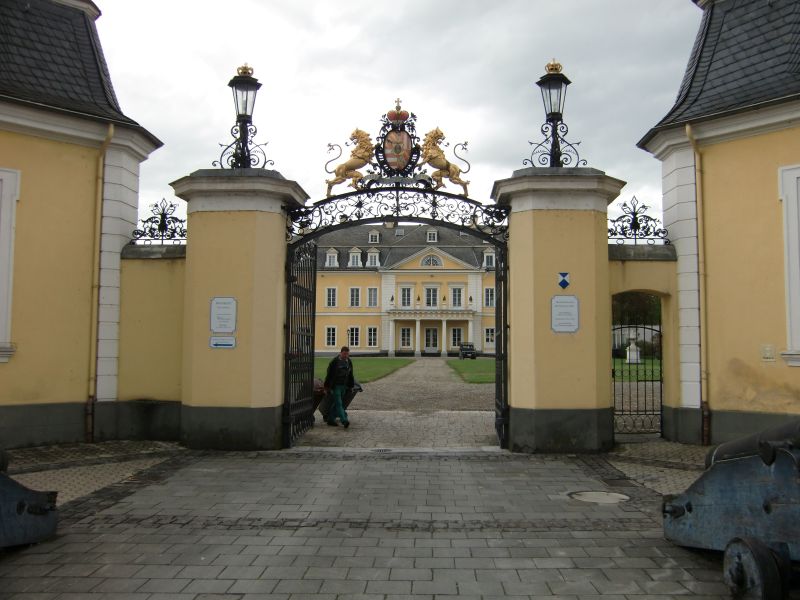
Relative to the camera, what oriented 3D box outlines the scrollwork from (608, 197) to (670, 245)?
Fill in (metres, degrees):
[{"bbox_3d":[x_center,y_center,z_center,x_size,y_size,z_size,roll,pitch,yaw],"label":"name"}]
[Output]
[{"bbox_3d":[4.203,-1.391,11.885,1.150,0.901,0.130,0,-4,2],"label":"scrollwork"}]

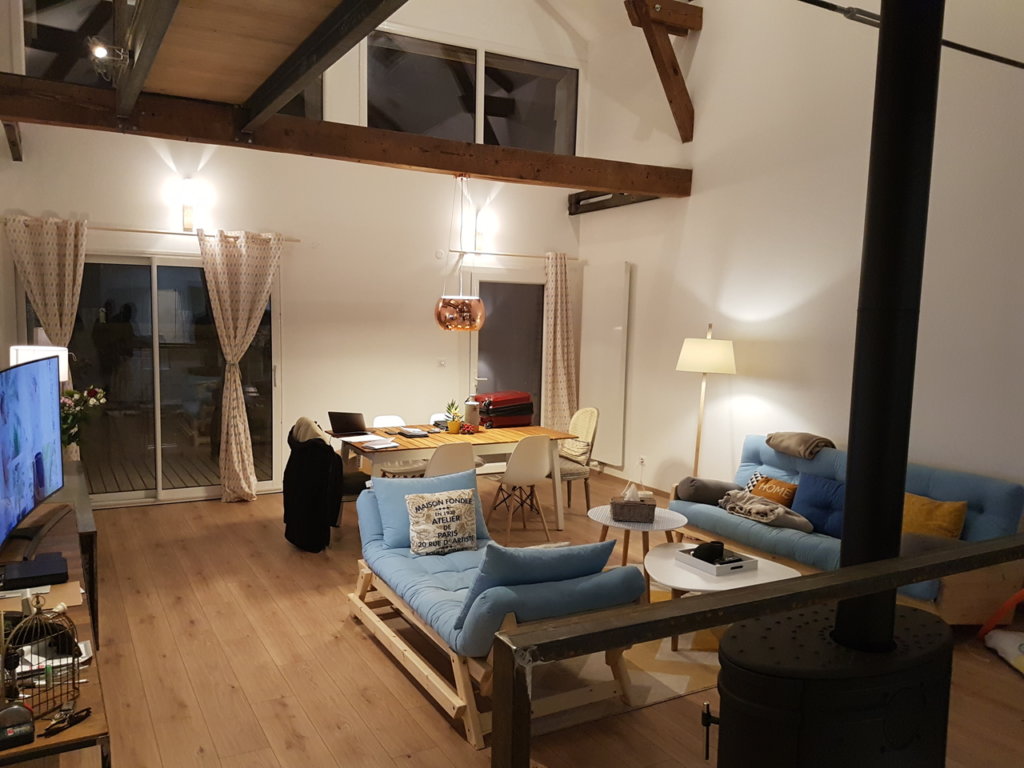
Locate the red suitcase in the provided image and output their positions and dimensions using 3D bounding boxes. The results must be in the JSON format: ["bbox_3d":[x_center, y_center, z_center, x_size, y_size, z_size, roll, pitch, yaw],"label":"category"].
[{"bbox_3d":[-0.109,0.221,6.742,0.480,0.250,0.400,-2,7,-31],"label":"red suitcase"}]

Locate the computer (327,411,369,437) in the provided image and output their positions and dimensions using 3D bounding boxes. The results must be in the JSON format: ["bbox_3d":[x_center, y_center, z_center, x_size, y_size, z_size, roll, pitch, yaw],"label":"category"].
[{"bbox_3d":[-1.324,0.321,6.270,0.311,0.171,0.332,-2,7,-24],"label":"computer"}]

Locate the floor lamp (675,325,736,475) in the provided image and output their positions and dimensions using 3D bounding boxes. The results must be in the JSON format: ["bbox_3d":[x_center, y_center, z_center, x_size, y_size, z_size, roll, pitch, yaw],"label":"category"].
[{"bbox_3d":[1.606,0.345,6.508,0.502,1.688,0.502,-3,7,-31],"label":"floor lamp"}]

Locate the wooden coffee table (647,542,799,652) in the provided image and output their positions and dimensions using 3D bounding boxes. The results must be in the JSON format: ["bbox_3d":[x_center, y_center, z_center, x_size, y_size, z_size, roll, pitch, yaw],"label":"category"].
[{"bbox_3d":[1.046,1.183,4.186,0.740,0.400,0.770,-2,7,-31],"label":"wooden coffee table"}]

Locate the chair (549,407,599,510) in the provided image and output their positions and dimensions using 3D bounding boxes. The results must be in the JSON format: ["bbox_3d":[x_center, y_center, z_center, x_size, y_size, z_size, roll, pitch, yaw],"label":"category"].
[{"bbox_3d":[0.453,0.679,6.735,0.553,0.935,0.482,-3,7,-34],"label":"chair"}]

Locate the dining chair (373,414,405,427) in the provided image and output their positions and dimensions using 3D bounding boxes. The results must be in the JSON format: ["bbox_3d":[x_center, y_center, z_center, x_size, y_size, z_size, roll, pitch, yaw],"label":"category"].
[{"bbox_3d":[-0.946,0.695,6.406,0.470,0.820,0.530,-2,7,-31],"label":"dining chair"}]

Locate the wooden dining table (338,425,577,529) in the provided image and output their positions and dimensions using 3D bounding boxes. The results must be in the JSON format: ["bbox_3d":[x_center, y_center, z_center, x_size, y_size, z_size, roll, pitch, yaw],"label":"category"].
[{"bbox_3d":[-0.509,0.788,6.391,1.779,0.754,0.985,-2,7,-27],"label":"wooden dining table"}]

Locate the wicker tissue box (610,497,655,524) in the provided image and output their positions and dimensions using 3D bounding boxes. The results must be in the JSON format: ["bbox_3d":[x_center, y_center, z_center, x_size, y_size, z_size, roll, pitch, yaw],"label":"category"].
[{"bbox_3d":[0.739,0.766,4.678,0.255,0.110,0.140,1,6,0],"label":"wicker tissue box"}]

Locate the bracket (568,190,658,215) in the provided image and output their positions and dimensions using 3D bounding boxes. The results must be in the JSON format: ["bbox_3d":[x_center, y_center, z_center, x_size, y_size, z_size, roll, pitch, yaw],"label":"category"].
[{"bbox_3d":[1.117,-1.970,8.113,0.131,0.241,1.608,-3,7,-31],"label":"bracket"}]

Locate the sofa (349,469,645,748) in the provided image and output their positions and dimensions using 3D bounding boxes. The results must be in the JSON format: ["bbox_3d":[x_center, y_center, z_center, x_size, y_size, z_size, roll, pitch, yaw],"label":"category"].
[{"bbox_3d":[-0.172,1.036,3.957,0.844,0.784,1.849,-2,7,-28],"label":"sofa"}]

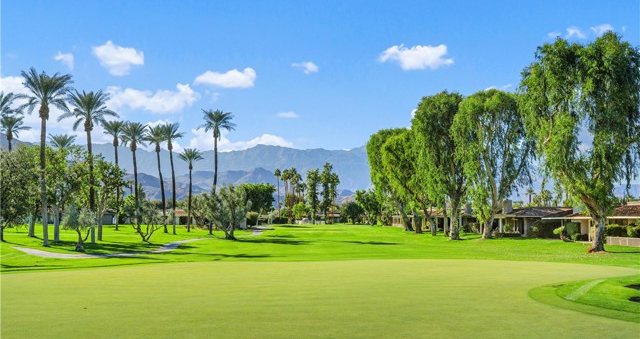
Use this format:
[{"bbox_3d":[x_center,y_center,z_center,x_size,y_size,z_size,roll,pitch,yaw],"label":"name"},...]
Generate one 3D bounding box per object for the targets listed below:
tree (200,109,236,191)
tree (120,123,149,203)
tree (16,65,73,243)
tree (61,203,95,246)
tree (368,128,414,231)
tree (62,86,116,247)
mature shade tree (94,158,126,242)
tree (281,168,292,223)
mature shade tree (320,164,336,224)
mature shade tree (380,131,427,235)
[{"bbox_3d":[-15.571,0.256,95.738,5.800,19.480,5.800,1,-4,-9],"label":"tree"},{"bbox_3d":[-29.510,1.210,99.270,4.630,17.540,4.630,0,-4,0],"label":"tree"},{"bbox_3d":[-25.970,-1.260,58.650,5.470,16.840,5.470,0,-4,0],"label":"tree"},{"bbox_3d":[-18.976,4.614,49.140,2.600,3.700,2.600,2,-5,-21],"label":"tree"},{"bbox_3d":[12.080,1.700,105.130,8.110,17.370,8.110,0,-4,0],"label":"tree"},{"bbox_3d":[-23.180,-0.340,62.320,6.010,15.510,6.010,0,-4,0],"label":"tree"},{"bbox_3d":[-23.451,3.281,69.352,3.770,9.280,3.770,1,-5,-19],"label":"mature shade tree"},{"bbox_3d":[-11.574,9.154,215.722,3.450,19.060,3.450,0,-4,-3],"label":"tree"},{"bbox_3d":[2.571,7.705,200.758,4.660,20.000,4.660,0,-4,1],"label":"mature shade tree"},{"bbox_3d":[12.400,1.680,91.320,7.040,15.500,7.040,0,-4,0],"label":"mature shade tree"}]

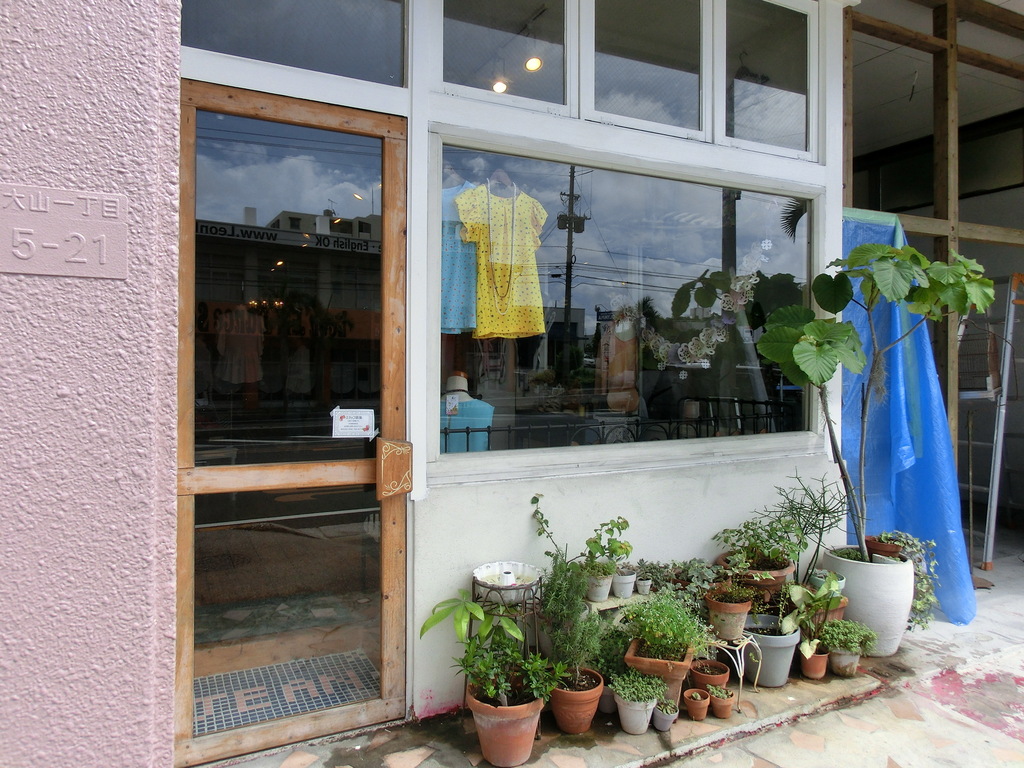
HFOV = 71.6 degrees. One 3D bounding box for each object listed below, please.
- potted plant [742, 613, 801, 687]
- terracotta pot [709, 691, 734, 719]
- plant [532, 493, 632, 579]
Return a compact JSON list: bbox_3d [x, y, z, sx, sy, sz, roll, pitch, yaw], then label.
[{"bbox_3d":[1.092,1.136,2.994,0.237,0.230,0.237,0,0,0],"label":"potted plant"},{"bbox_3d":[0.746,1.139,2.515,0.082,0.073,0.082,0,1,0],"label":"terracotta pot"},{"bbox_3d":[0.272,0.591,2.737,0.375,0.331,0.188,0,0,-25],"label":"plant"}]

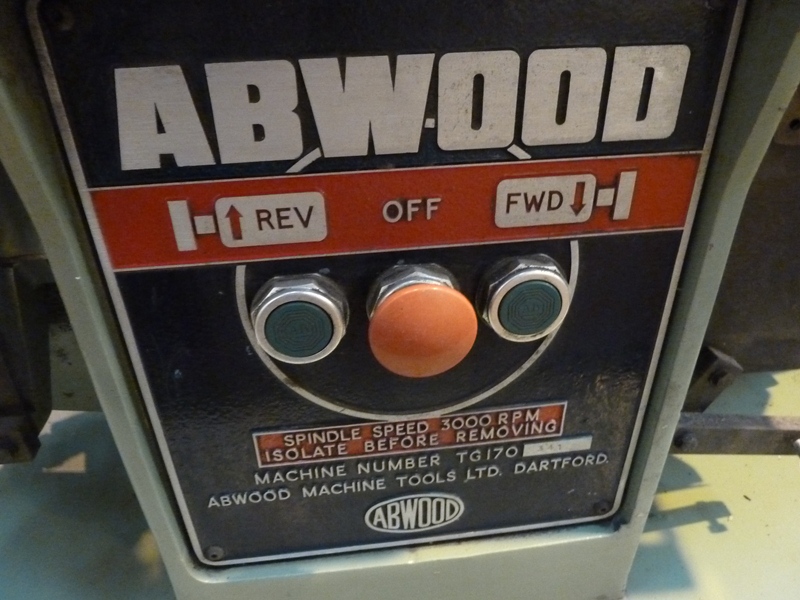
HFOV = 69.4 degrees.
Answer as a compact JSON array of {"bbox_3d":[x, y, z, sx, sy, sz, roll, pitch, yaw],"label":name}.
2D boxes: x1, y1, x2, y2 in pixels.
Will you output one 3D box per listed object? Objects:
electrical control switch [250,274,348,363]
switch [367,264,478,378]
[{"bbox_3d":[-0.038,0.008,0.223,0.039,0.039,0.010,-5,30,-6],"label":"electrical control switch"},{"bbox_3d":[0.008,0.009,0.219,0.041,0.041,0.027,-5,30,-6],"label":"switch"}]

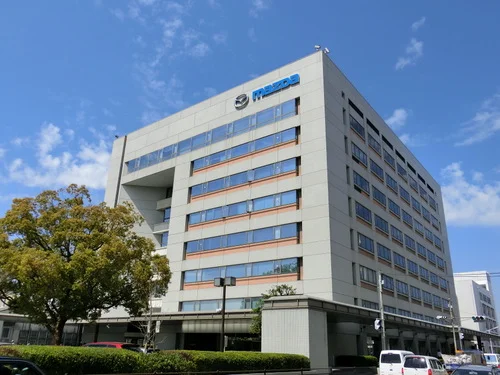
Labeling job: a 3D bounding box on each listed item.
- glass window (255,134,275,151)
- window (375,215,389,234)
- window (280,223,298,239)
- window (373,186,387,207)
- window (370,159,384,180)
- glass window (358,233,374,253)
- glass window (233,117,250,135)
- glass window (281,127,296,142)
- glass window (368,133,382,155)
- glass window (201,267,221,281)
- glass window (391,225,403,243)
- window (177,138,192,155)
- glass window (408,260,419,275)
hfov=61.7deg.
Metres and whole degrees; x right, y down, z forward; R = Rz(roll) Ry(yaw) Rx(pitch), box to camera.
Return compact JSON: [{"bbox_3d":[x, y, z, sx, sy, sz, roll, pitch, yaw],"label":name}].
[{"bbox_3d":[1.915,-5.560,53.062,2.990,1.300,0.150,-14,-26,35],"label":"glass window"},{"bbox_3d":[18.060,5.182,57.042,0.150,1.770,5.050,-14,-26,35],"label":"window"},{"bbox_3d":[3.943,4.430,42.385,1.920,1.360,0.170,-14,-26,35],"label":"window"},{"bbox_3d":[18.250,1.456,58.611,0.150,1.680,4.700,-14,-26,35],"label":"window"},{"bbox_3d":[17.408,-2.320,57.202,0.200,1.731,4.761,-14,-26,35],"label":"window"},{"bbox_3d":[14.199,6.882,51.038,0.150,1.710,4.840,-14,-26,35],"label":"glass window"},{"bbox_3d":[-1.143,-7.931,53.954,2.766,2.098,0.180,-14,-26,35],"label":"glass window"},{"bbox_3d":[4.707,-6.214,51.052,1.950,1.400,0.150,-14,-26,35],"label":"glass window"},{"bbox_3d":[17.429,-5.913,58.399,0.180,1.682,4.676,-14,-26,35],"label":"glass window"},{"bbox_3d":[-4.665,10.408,50.047,3.058,1.485,0.180,-14,-26,35],"label":"glass window"},{"bbox_3d":[20.650,6.656,58.612,0.200,1.693,4.682,-14,-26,35],"label":"glass window"},{"bbox_3d":[-9.325,-5.904,59.781,2.836,2.098,0.180,-14,-26,35],"label":"window"},{"bbox_3d":[24.105,11.849,61.593,0.180,1.683,4.676,-14,-26,35],"label":"glass window"}]

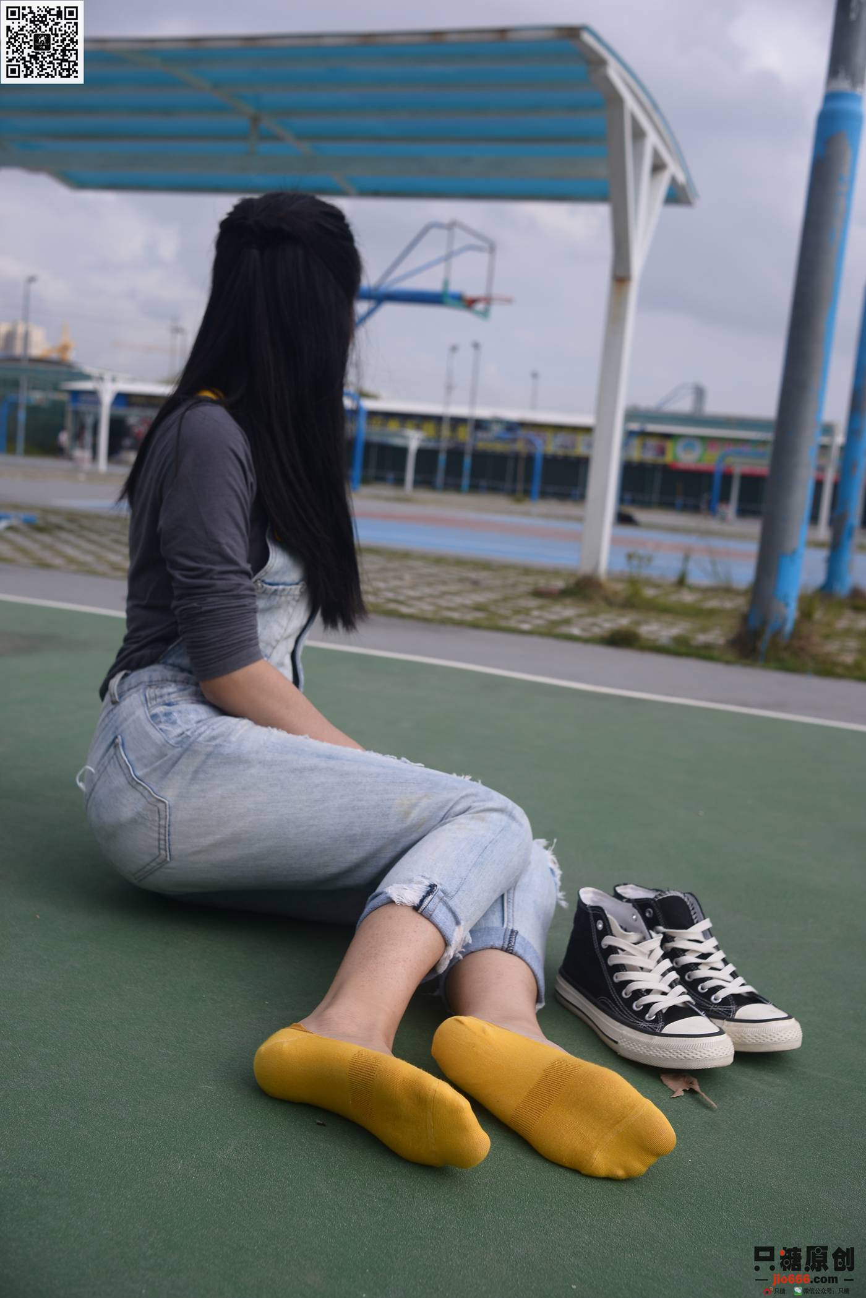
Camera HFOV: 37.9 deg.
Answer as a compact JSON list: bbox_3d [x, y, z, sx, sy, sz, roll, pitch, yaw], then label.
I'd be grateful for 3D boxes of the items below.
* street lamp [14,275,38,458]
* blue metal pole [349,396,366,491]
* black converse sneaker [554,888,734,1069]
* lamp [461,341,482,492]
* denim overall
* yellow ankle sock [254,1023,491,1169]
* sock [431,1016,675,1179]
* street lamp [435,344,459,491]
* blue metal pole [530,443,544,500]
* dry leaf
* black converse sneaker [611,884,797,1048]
[{"bbox_3d":[-20.200,-14.092,62.643,0.600,9.000,0.400,5,8,0],"label":"street lamp"},{"bbox_3d":[-2.486,-6.833,42.000,0.260,3.170,0.260,5,8,0],"label":"blue metal pole"},{"bbox_3d":[0.241,0.364,1.423,0.092,0.135,0.245,-2,11,-44],"label":"black converse sneaker"},{"bbox_3d":[2.265,-13.846,75.256,0.600,9.000,0.400,5,8,0],"label":"lamp"},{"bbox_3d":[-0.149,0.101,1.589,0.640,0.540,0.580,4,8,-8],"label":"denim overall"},{"bbox_3d":[-0.059,0.400,1.148,0.235,0.080,0.088,9,9,30],"label":"yellow ankle sock"},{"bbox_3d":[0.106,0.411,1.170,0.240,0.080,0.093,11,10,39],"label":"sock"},{"bbox_3d":[0.848,-14.099,76.802,0.600,9.000,0.400,5,8,0],"label":"street lamp"},{"bbox_3d":[4.948,-8.388,60.000,0.280,2.750,0.280,5,8,0],"label":"blue metal pole"},{"bbox_3d":[0.261,0.444,1.293,0.045,0.013,0.075,-3,11,-44],"label":"dry leaf"},{"bbox_3d":[0.324,0.365,1.468,0.245,0.135,0.092,12,10,41],"label":"black converse sneaker"}]

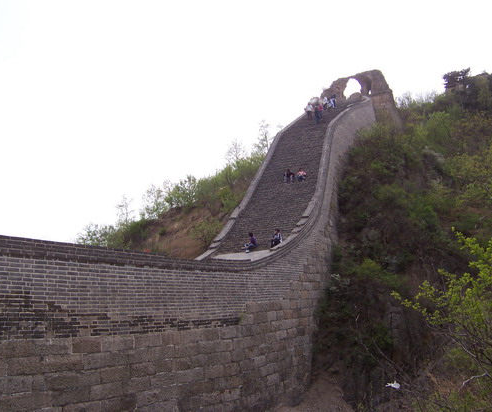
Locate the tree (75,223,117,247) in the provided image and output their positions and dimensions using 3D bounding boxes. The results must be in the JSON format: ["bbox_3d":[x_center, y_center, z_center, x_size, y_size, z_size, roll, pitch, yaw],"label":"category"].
[{"bbox_3d":[-9.699,1.979,34.000,2.700,2.000,2.400,0,-10,0],"label":"tree"}]

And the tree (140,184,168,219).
[{"bbox_3d":[-6.354,-0.309,36.000,2.000,2.400,1.900,0,-10,0],"label":"tree"}]

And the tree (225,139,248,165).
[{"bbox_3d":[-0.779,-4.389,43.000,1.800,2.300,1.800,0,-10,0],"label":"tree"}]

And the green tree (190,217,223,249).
[{"bbox_3d":[-2.148,1.441,28.500,1.800,1.800,1.800,0,-10,0],"label":"green tree"}]

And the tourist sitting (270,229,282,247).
[{"bbox_3d":[1.426,1.543,24.500,0.700,0.930,0.520,8,-13,-39],"label":"tourist sitting"}]

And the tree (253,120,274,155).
[{"bbox_3d":[1.469,-5.667,44.000,1.700,3.100,1.700,0,-10,0],"label":"tree"}]

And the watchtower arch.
[{"bbox_3d":[13.545,-12.599,62.000,9.000,7.200,5.500,-3,-10,17],"label":"watchtower arch"}]

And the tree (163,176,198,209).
[{"bbox_3d":[-4.624,-1.024,37.000,2.400,2.400,2.300,0,-10,0],"label":"tree"}]

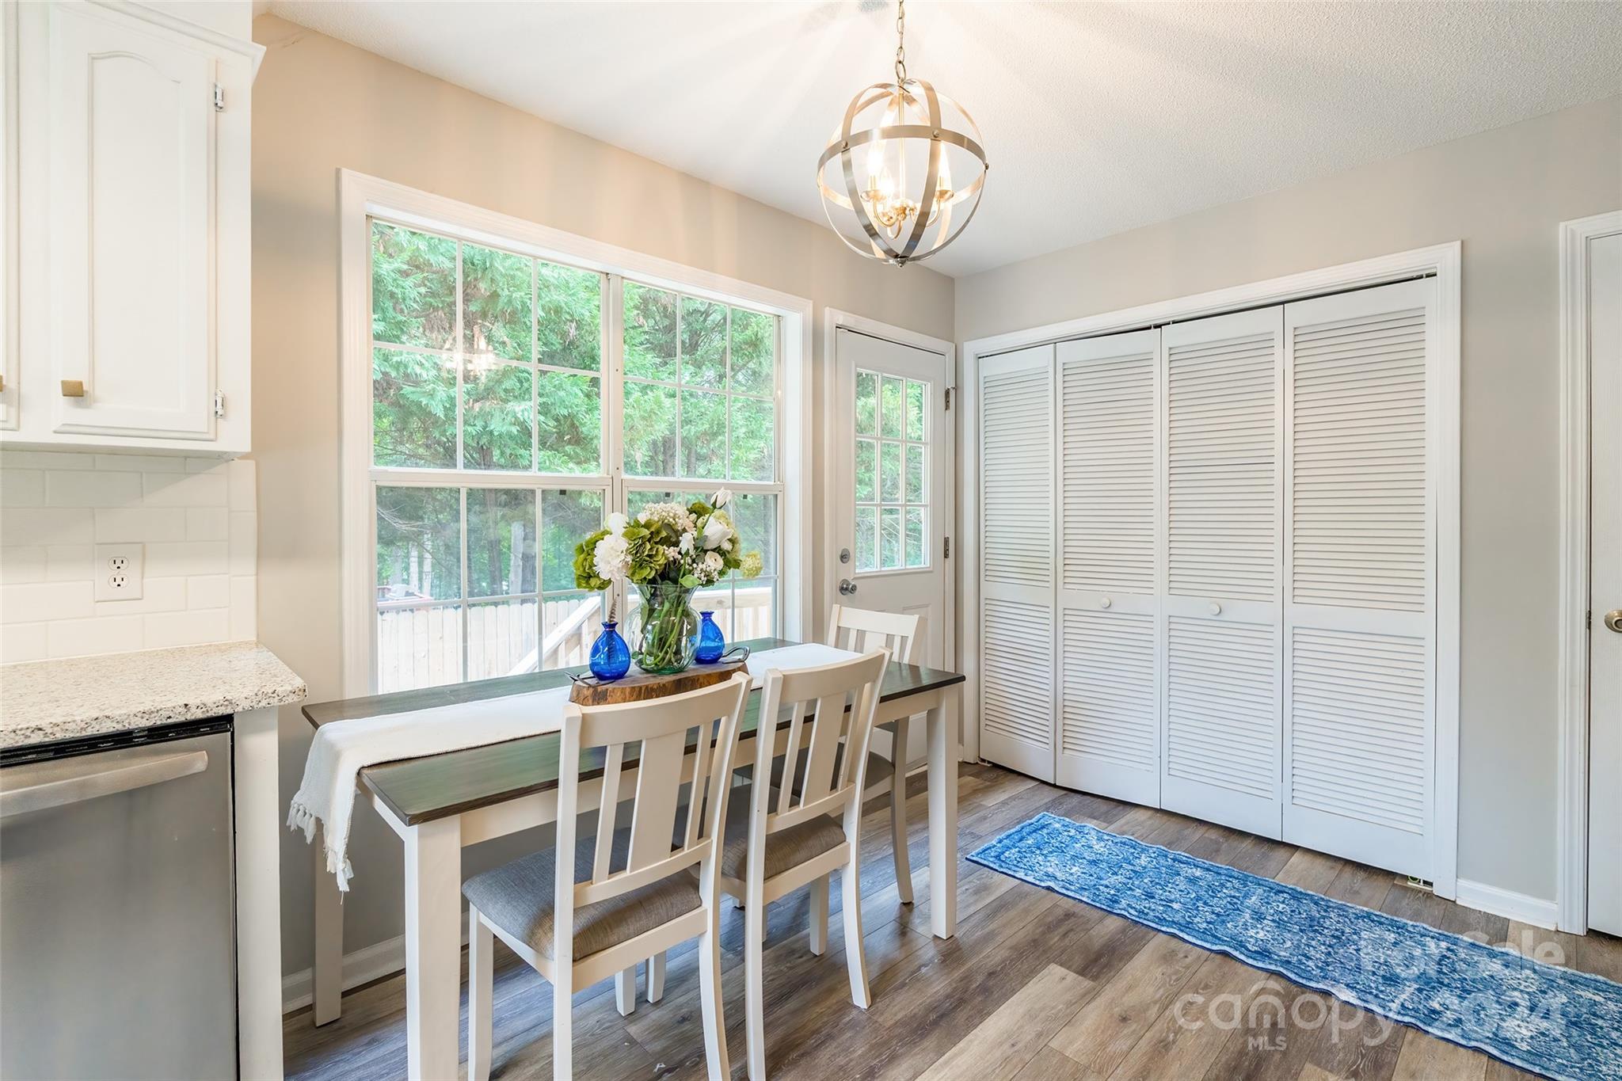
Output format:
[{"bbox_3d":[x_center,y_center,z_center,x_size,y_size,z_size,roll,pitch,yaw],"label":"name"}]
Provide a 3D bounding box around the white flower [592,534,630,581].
[{"bbox_3d":[-0.547,0.047,1.970,0.104,0.125,0.095,0,1,3],"label":"white flower"}]

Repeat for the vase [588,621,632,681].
[{"bbox_3d":[-0.538,0.293,1.928,0.112,0.155,0.112,-1,2,-43],"label":"vase"}]

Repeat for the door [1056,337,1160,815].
[{"bbox_3d":[1.321,0.118,3.202,0.450,2.040,0.035,1,1,40],"label":"door"}]

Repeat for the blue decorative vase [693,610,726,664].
[{"bbox_3d":[-0.306,0.287,2.160,0.108,0.156,0.108,0,1,0],"label":"blue decorative vase"}]

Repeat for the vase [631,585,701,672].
[{"bbox_3d":[-0.415,0.241,2.031,0.190,0.250,0.190,0,1,0],"label":"vase"}]

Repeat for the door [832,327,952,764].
[{"bbox_3d":[0.387,0.117,3.403,0.785,2.050,0.045,-1,2,-43],"label":"door"}]

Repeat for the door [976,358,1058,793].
[{"bbox_3d":[1.011,0.107,3.526,0.035,2.040,0.440,-1,1,-37],"label":"door"}]

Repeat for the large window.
[{"bbox_3d":[-0.671,-0.192,2.531,1.520,1.450,0.090,-1,2,-43],"label":"large window"}]

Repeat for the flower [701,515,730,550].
[{"bbox_3d":[-0.268,-0.021,2.030,0.082,0.100,0.080,-1,1,-20],"label":"flower"}]

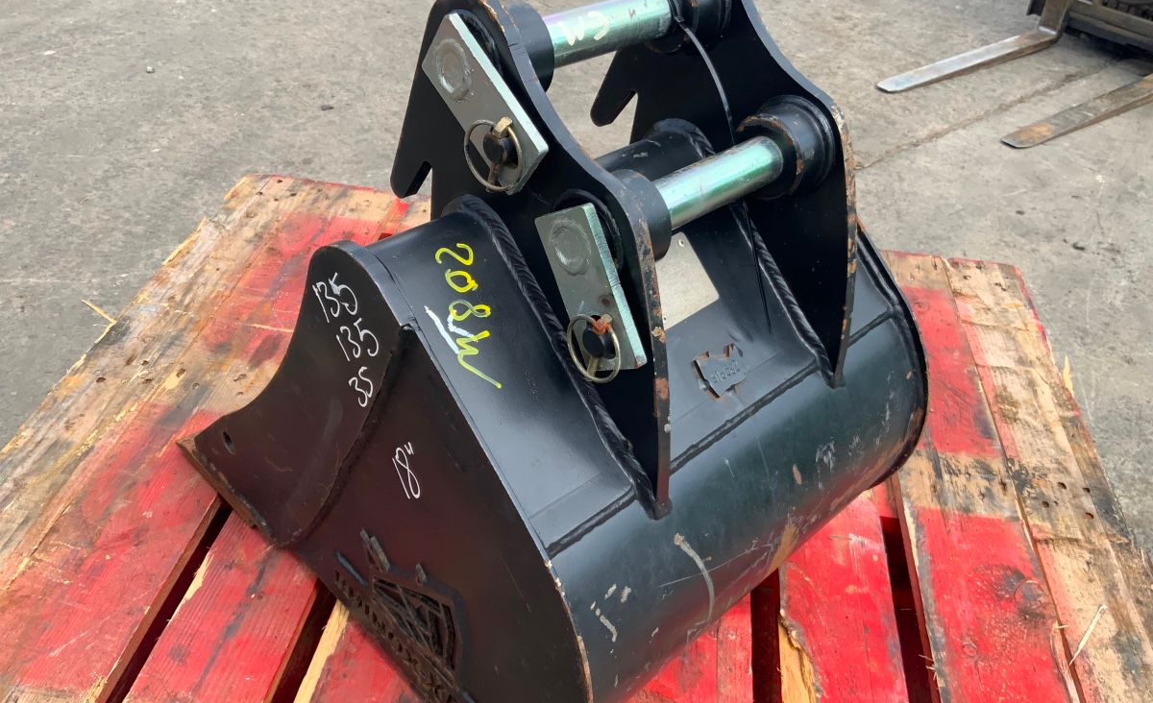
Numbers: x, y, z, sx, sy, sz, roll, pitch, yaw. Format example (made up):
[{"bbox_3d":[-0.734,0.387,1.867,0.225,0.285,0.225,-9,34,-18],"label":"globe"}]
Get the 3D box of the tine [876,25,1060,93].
[{"bbox_3d":[1.564,-1.135,3.811,1.182,0.047,0.096,-25,46,-32],"label":"tine"}]

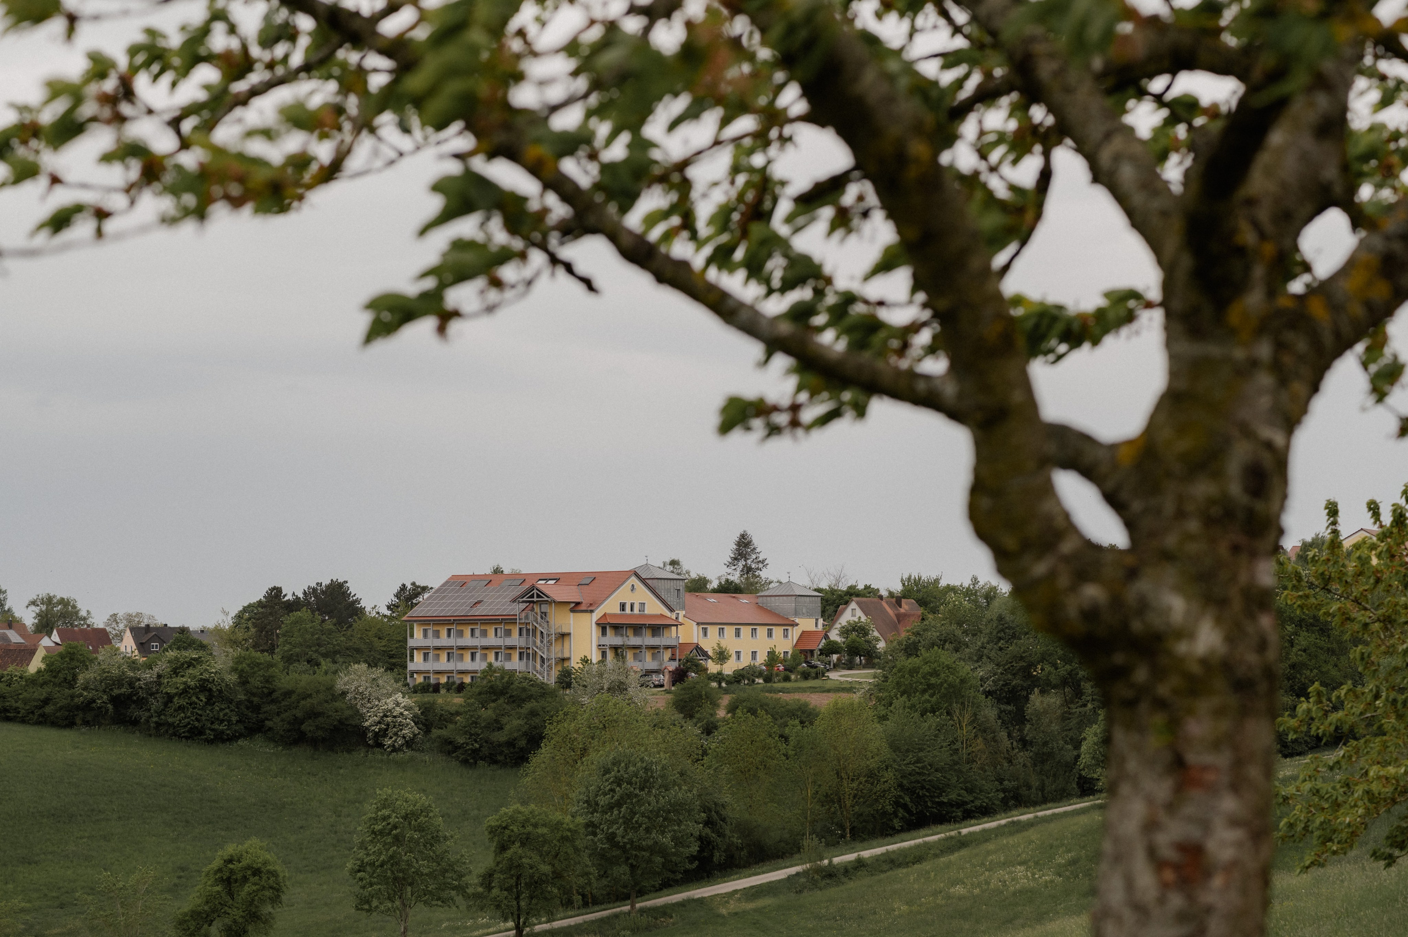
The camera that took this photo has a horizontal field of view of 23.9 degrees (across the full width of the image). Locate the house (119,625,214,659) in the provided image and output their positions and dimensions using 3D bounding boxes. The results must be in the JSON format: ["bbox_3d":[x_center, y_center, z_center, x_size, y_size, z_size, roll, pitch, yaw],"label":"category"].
[{"bbox_3d":[-105.620,35.570,653.410,16.000,9.110,10.500,2,-4,-33],"label":"house"}]

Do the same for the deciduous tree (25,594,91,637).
[{"bbox_3d":[-135.880,34.710,699.190,14.370,16.870,13.000,1,-4,-11],"label":"deciduous tree"}]

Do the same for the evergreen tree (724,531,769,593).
[{"bbox_3d":[5.650,17.900,454.760,6.330,18.500,6.200,0,-4,1],"label":"evergreen tree"}]

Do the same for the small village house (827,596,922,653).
[{"bbox_3d":[23.810,21.720,441.160,10.200,8.980,14.000,-3,-4,36],"label":"small village house"}]

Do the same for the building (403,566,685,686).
[{"bbox_3d":[-19.160,19.460,395.560,29.800,14.300,17.800,-3,-4,36],"label":"building"}]

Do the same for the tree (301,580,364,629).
[{"bbox_3d":[-49.720,20.960,444.550,8.690,12.350,8.000,0,-4,-6],"label":"tree"}]

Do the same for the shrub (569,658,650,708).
[{"bbox_3d":[-9.440,21.630,329.290,8.090,5.660,7.000,0,-4,-2],"label":"shrub"}]

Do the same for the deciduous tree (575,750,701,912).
[{"bbox_3d":[-3.530,19.500,179.140,6.850,8.670,6.600,0,-4,-1],"label":"deciduous tree"}]

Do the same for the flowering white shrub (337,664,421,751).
[{"bbox_3d":[-27.840,20.460,284.280,7.170,7.510,6.500,0,-4,-6],"label":"flowering white shrub"}]

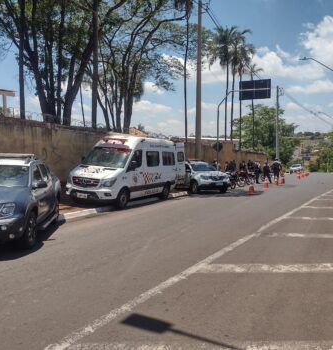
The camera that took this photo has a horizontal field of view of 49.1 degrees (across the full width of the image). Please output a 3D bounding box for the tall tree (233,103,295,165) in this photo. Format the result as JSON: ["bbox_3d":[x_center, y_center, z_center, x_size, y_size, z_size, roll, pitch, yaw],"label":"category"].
[{"bbox_3d":[17.030,-6.332,62.786,10.700,11.900,10.000,2,2,23],"label":"tall tree"}]

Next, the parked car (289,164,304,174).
[{"bbox_3d":[19.285,-0.782,53.973,1.750,1.500,4.200,2,2,21],"label":"parked car"}]

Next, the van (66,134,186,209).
[{"bbox_3d":[-1.555,-0.225,14.574,2.050,2.680,5.950,2,2,22],"label":"van"}]

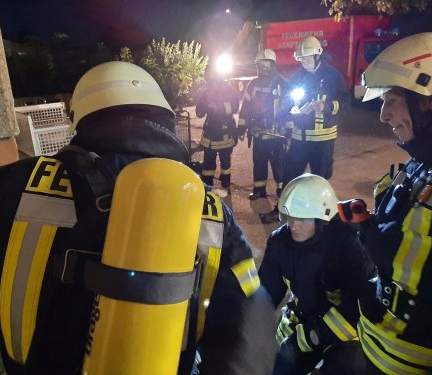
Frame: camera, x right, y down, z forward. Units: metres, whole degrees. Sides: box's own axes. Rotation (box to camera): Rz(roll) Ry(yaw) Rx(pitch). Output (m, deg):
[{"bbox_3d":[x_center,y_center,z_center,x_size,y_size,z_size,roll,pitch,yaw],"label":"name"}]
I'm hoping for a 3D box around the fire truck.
[{"bbox_3d":[4.671,-5.365,16.131,6.800,3.300,2.450,15,24,39],"label":"fire truck"}]

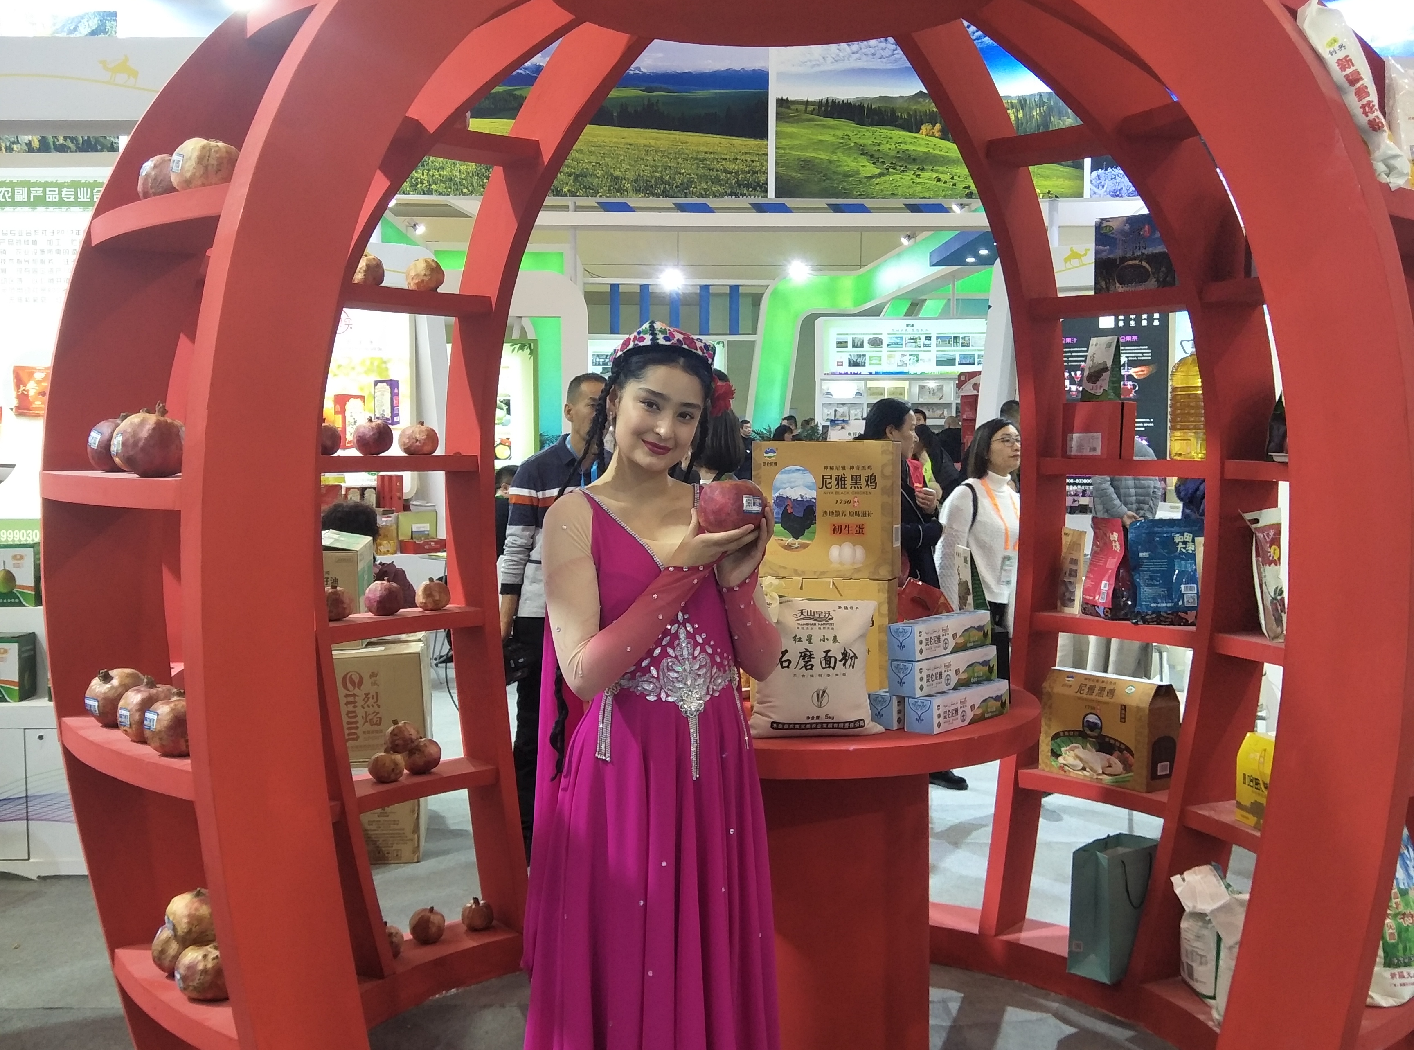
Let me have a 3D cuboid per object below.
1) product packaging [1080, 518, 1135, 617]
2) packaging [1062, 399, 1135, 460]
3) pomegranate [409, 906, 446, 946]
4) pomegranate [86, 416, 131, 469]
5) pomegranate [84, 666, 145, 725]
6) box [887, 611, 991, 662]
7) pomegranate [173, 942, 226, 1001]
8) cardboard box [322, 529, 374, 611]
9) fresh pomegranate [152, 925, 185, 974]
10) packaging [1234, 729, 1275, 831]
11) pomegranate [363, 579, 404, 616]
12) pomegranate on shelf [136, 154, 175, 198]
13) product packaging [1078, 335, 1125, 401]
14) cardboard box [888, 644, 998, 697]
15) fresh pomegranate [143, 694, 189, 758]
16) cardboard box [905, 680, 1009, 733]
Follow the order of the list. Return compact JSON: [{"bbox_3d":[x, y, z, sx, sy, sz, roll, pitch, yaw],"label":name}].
[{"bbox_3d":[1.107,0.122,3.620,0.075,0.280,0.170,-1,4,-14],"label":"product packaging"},{"bbox_3d":[1.113,-0.263,3.616,0.210,0.155,0.110,4,5,40],"label":"packaging"},{"bbox_3d":[-0.752,1.068,3.517,0.095,0.102,0.095,0,4,0],"label":"pomegranate"},{"bbox_3d":[-0.997,-0.137,2.190,0.093,0.097,0.093,0,4,0],"label":"pomegranate"},{"bbox_3d":[-1.014,0.296,2.238,0.094,0.097,0.094,-1,4,-22],"label":"pomegranate"},{"bbox_3d":[0.485,0.227,2.702,0.063,0.068,0.300,3,5,41],"label":"box"},{"bbox_3d":[-0.831,0.742,2.162,0.096,0.092,0.096,0,4,0],"label":"pomegranate"},{"bbox_3d":[-1.385,0.252,4.696,0.335,0.360,0.280,0,4,-3],"label":"cardboard box"},{"bbox_3d":[-0.913,0.723,2.245,0.092,0.092,0.092,0,4,0],"label":"fresh pomegranate"},{"bbox_3d":[1.341,0.612,3.054,0.085,0.210,0.190,-1,4,-18],"label":"packaging"},{"bbox_3d":[-0.859,0.195,3.489,0.099,0.097,0.099,0,4,0],"label":"pomegranate"},{"bbox_3d":[-0.905,-0.572,2.160,0.090,0.085,0.090,0,4,0],"label":"pomegranate on shelf"},{"bbox_3d":[1.053,-0.418,3.481,0.070,0.170,0.100,-3,5,-41],"label":"product packaging"},{"bbox_3d":[0.488,0.297,2.679,0.063,0.068,0.300,4,5,42],"label":"cardboard box"},{"bbox_3d":[-0.802,0.305,1.977,0.100,0.095,0.100,0,4,0],"label":"fresh pomegranate"},{"bbox_3d":[0.511,0.365,2.654,0.070,0.070,0.272,4,6,44],"label":"cardboard box"}]

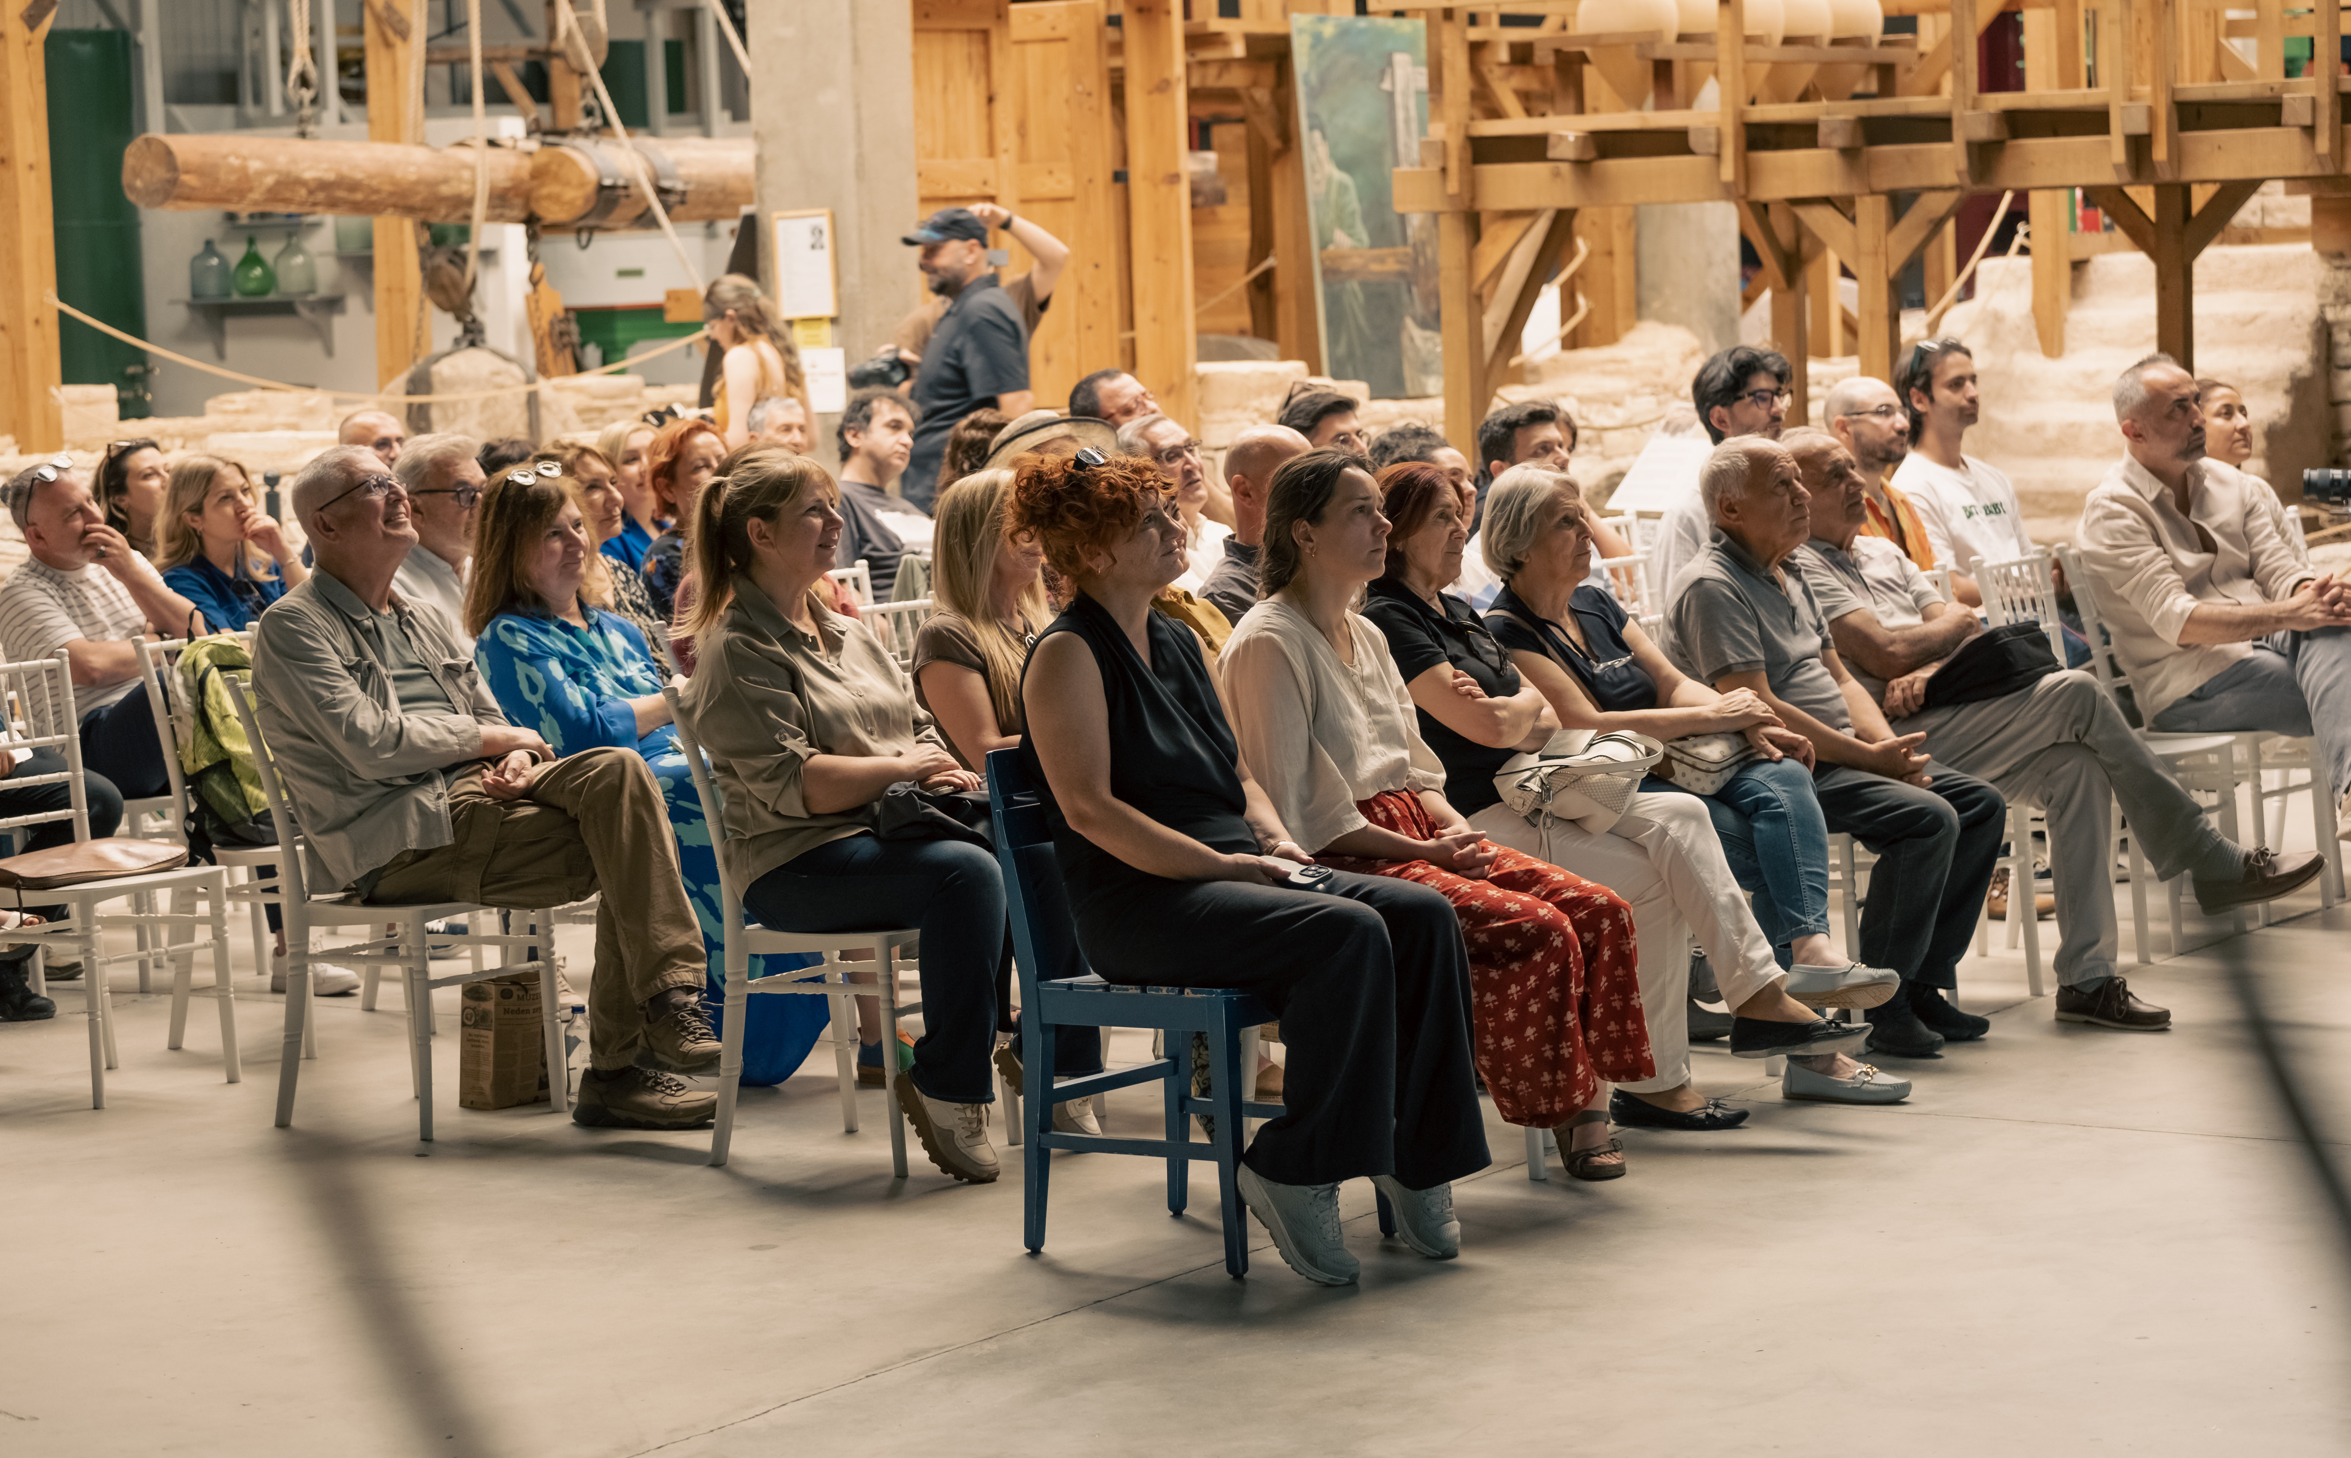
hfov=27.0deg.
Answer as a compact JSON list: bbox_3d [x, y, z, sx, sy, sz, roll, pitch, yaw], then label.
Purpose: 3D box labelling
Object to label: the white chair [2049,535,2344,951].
[{"bbox_3d":[2.456,-0.002,11.750,0.490,0.905,0.420,1,6,35],"label":"white chair"}]

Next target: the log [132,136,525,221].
[{"bbox_3d":[-2.991,-2.037,18.135,0.290,0.290,2.285,1,5,33],"label":"log"}]

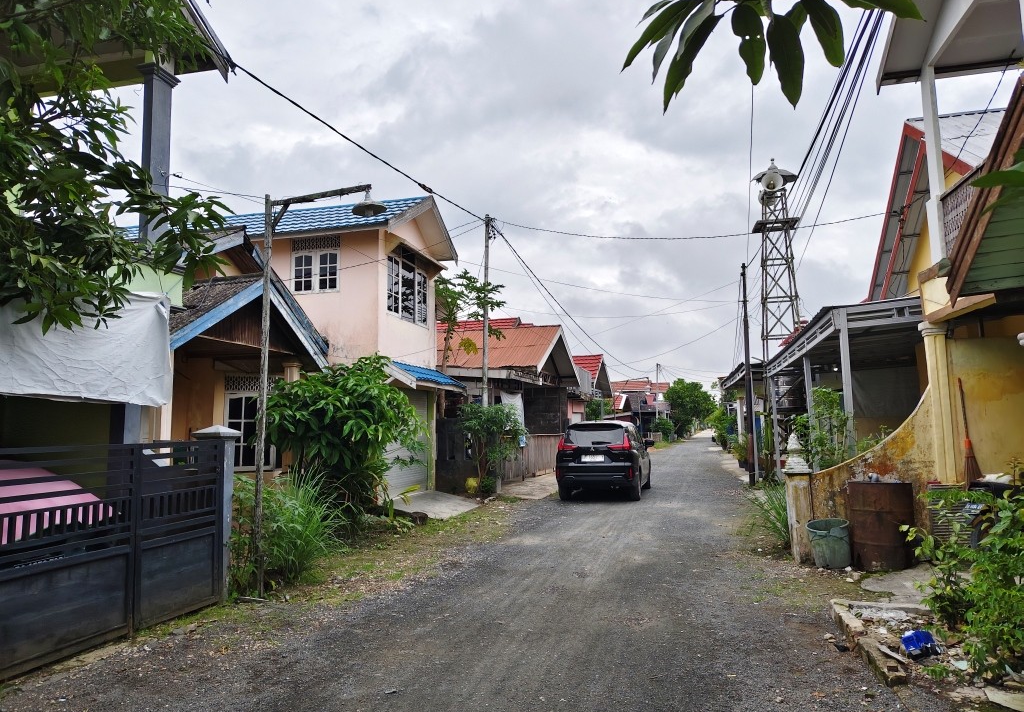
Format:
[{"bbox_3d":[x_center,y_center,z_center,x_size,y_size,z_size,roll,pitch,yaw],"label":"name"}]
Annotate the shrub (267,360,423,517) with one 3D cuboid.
[{"bbox_3d":[-2.692,1.348,11.049,2.400,2.850,2.600,-3,-6,16],"label":"shrub"}]

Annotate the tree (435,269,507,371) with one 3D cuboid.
[{"bbox_3d":[-1.386,0.546,19.017,2.200,6.050,2.300,-3,-6,16],"label":"tree"}]

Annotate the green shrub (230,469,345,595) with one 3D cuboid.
[{"bbox_3d":[-2.327,1.719,7.173,1.150,1.200,1.100,-3,-6,16],"label":"green shrub"}]

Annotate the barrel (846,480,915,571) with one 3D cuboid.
[{"bbox_3d":[3.823,1.732,7.127,0.590,0.890,0.590,-3,-6,16],"label":"barrel"}]

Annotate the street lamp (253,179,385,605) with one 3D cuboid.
[{"bbox_3d":[-1.878,0.267,6.610,1.460,4.080,0.340,-3,-6,20],"label":"street lamp"}]

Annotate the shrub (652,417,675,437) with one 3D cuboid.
[{"bbox_3d":[13.087,6.231,58.566,1.900,1.900,1.800,-3,-6,16],"label":"shrub"}]

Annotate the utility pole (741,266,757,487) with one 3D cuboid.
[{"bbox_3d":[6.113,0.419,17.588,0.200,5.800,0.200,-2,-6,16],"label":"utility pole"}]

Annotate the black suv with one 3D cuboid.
[{"bbox_3d":[2.291,2.400,16.236,1.780,1.750,4.550,-3,-6,16],"label":"black suv"}]

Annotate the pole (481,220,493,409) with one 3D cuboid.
[{"bbox_3d":[-0.670,-0.175,16.920,0.160,6.870,0.160,-1,-6,16],"label":"pole"}]

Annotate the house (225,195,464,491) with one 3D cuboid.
[{"bbox_3d":[-5.335,-0.119,15.080,8.050,6.450,3.850,-3,-6,14],"label":"house"}]

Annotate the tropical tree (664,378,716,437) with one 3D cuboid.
[{"bbox_3d":[16.147,4.707,62.028,4.900,5.500,4.900,-3,-6,16],"label":"tropical tree"}]

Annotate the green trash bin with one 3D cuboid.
[{"bbox_3d":[3.396,2.033,7.306,0.410,0.430,0.410,-6,-4,16],"label":"green trash bin"}]

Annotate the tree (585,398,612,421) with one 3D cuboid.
[{"bbox_3d":[4.866,3.989,38.668,2.000,3.200,2.100,-3,-6,16],"label":"tree"}]

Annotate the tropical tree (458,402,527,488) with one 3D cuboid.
[{"bbox_3d":[-0.507,2.251,17.118,1.600,2.250,1.700,-1,-6,0],"label":"tropical tree"}]

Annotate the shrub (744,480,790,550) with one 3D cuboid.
[{"bbox_3d":[3.313,1.975,8.751,0.720,0.820,0.720,-3,-6,16],"label":"shrub"}]

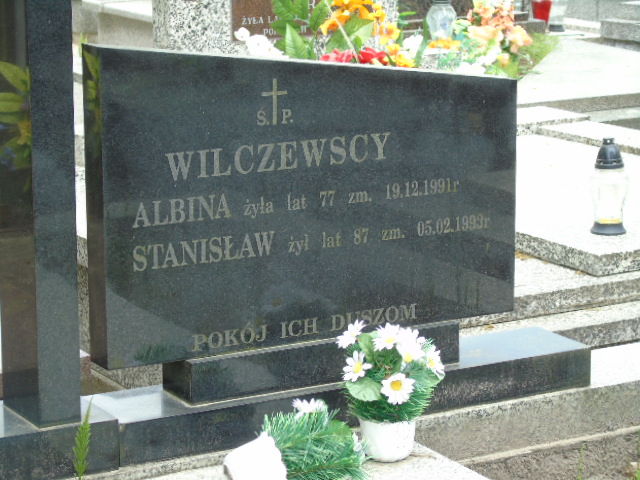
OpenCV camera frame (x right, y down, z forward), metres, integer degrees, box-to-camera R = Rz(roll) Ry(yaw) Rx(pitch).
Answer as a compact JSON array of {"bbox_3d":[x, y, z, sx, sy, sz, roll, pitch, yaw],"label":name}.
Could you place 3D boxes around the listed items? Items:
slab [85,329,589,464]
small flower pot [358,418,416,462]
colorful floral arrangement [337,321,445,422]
[{"bbox_3d":[0.052,0.300,3.944,1.056,0.082,0.190,-7,14,-29],"label":"slab"},{"bbox_3d":[0.129,0.370,3.759,0.107,0.080,0.107,0,12,0],"label":"small flower pot"},{"bbox_3d":[0.134,0.248,3.734,0.194,0.169,0.180,0,12,0],"label":"colorful floral arrangement"}]

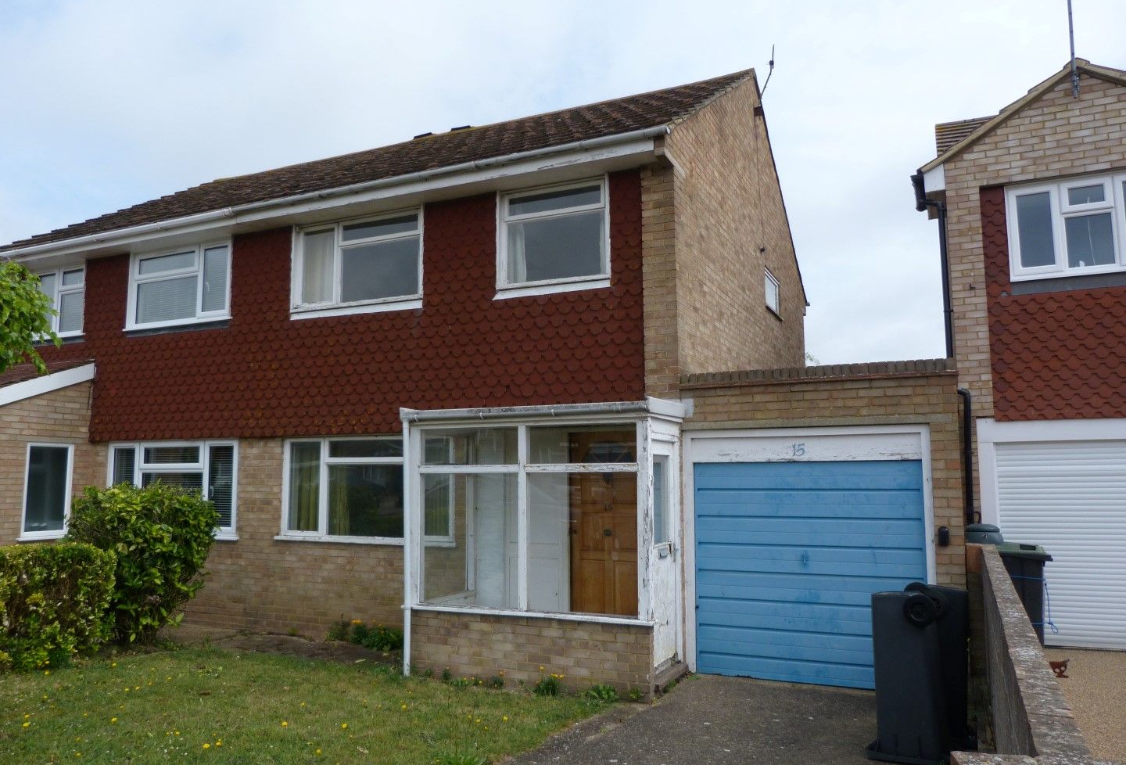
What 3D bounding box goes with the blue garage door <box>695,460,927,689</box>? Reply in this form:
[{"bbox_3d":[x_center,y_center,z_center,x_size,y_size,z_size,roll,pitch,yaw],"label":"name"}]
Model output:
[{"bbox_3d":[2.131,1.654,7.125,1.984,1.910,0.080,-3,-7,24],"label":"blue garage door"}]

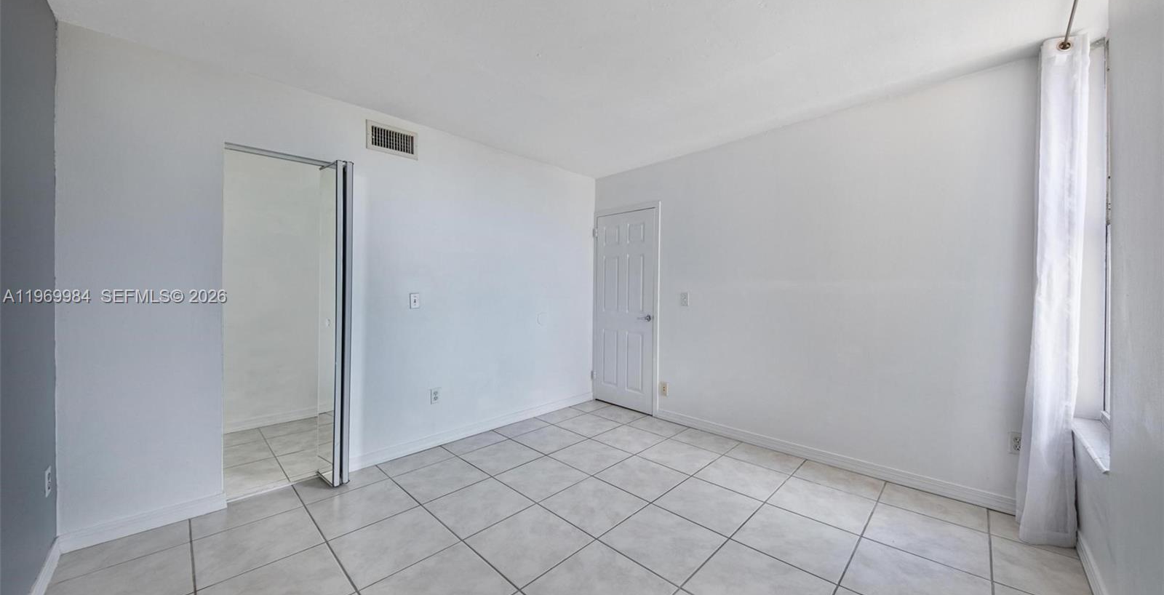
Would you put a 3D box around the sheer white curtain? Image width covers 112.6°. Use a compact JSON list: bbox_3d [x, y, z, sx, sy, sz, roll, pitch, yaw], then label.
[{"bbox_3d":[2.300,-0.039,1.908,0.210,2.391,0.235,0,0,44],"label":"sheer white curtain"}]

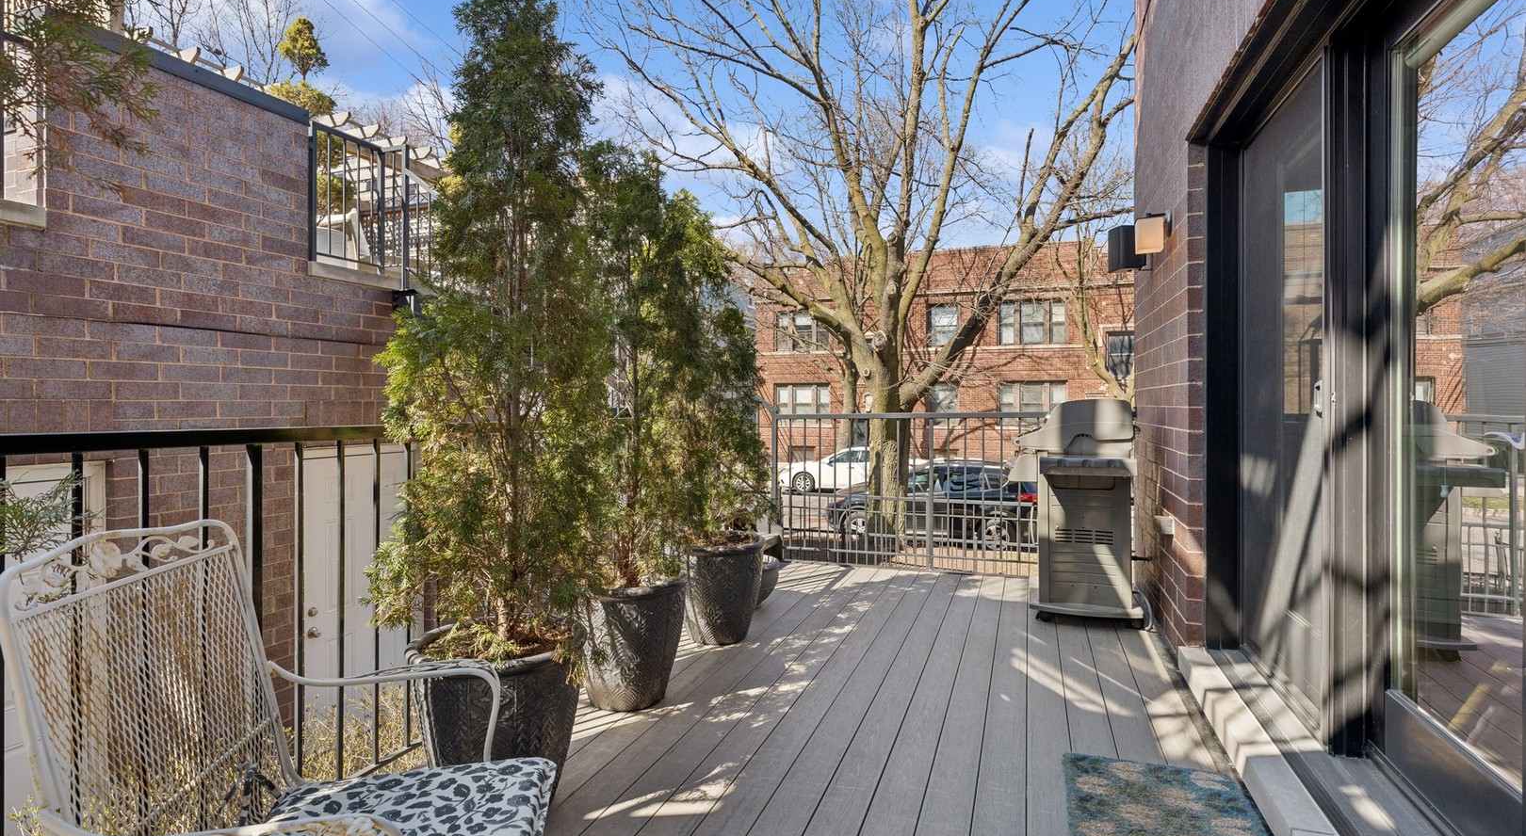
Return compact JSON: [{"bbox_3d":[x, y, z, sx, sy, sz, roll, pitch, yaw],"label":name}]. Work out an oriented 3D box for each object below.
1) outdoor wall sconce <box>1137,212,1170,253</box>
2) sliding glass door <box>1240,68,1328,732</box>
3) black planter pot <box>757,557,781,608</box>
[{"bbox_3d":[1.905,-0.908,3.335,0.150,0.200,0.130,0,0,21],"label":"outdoor wall sconce"},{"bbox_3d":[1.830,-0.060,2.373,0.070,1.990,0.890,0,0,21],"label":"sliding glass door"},{"bbox_3d":[-0.105,1.010,4.130,0.420,0.250,0.420,0,0,0],"label":"black planter pot"}]

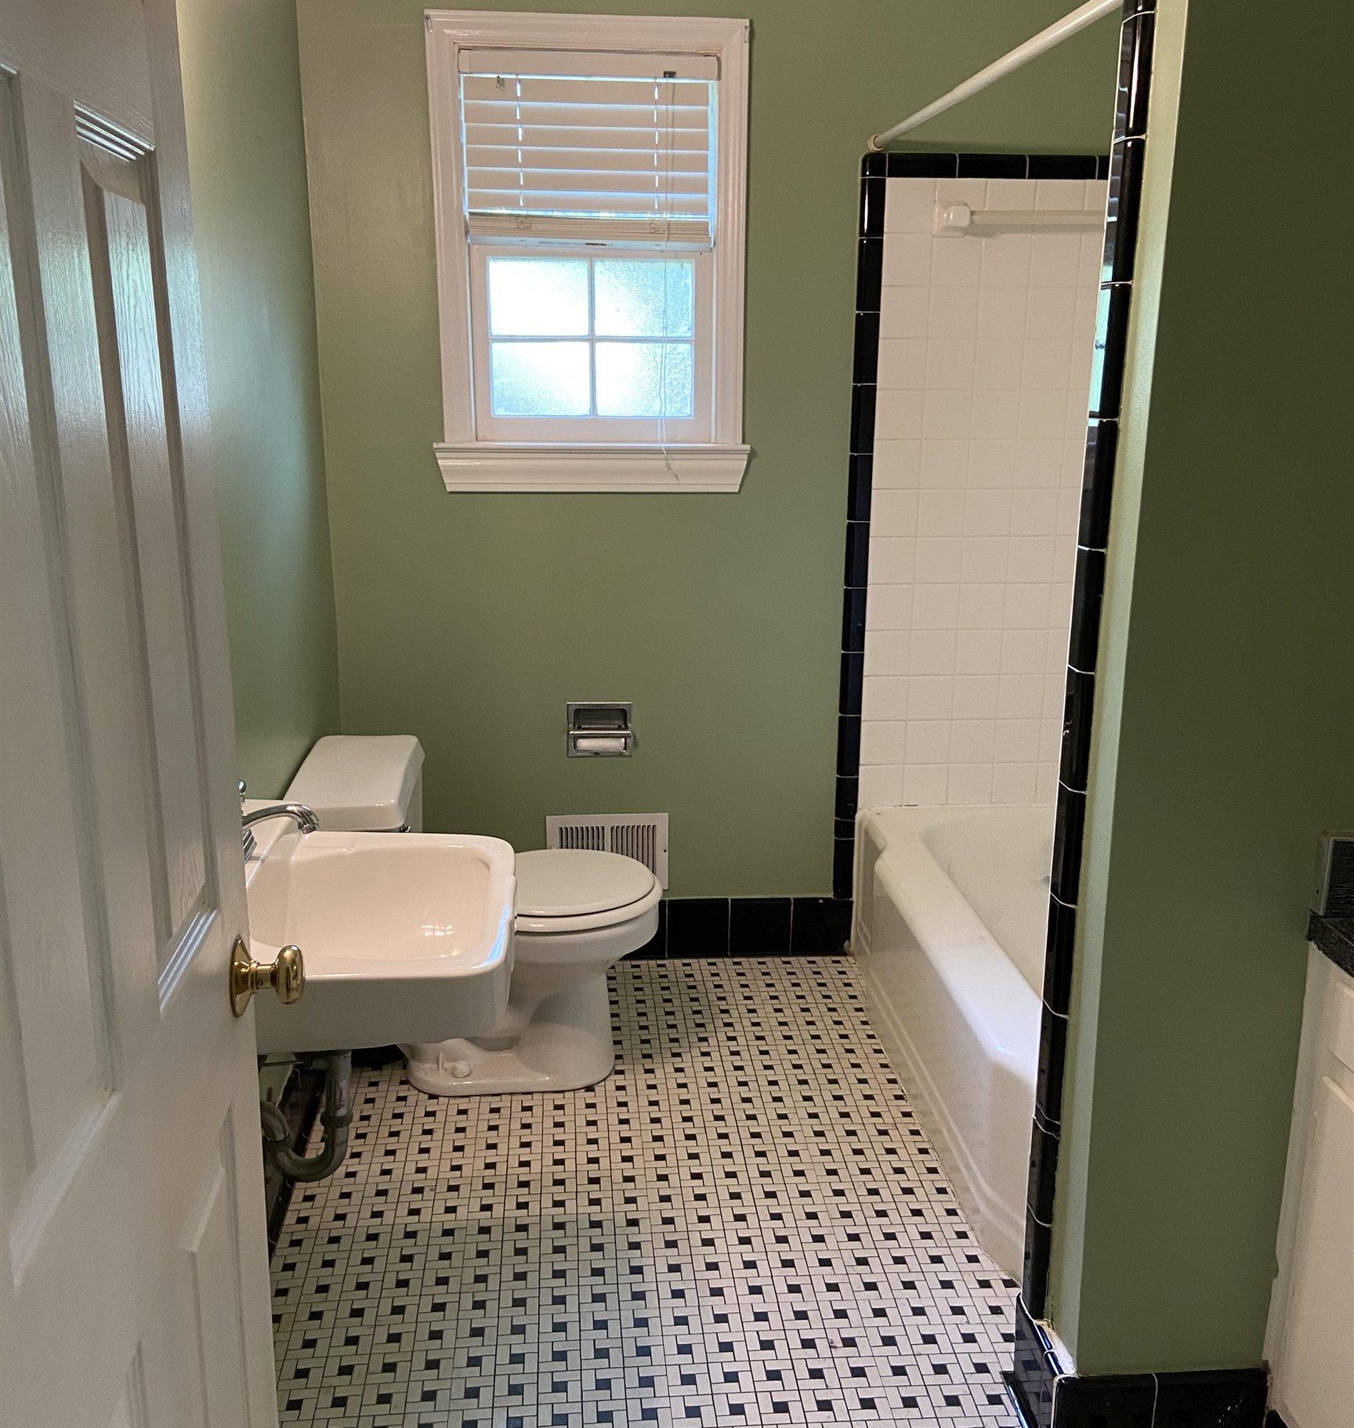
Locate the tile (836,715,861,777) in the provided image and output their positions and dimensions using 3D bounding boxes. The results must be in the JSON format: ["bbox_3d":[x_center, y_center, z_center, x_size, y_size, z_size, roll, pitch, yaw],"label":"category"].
[{"bbox_3d":[0.408,0.076,3.218,0.052,0.152,0.015,-1,15,-5],"label":"tile"}]

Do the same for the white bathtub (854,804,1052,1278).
[{"bbox_3d":[0.826,0.596,2.636,0.762,0.393,1.490,-1,15,-4],"label":"white bathtub"}]

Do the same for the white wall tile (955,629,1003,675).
[{"bbox_3d":[0.713,-0.145,3.199,0.108,0.108,0.010,-1,15,-4],"label":"white wall tile"}]

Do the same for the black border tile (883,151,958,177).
[{"bbox_3d":[0.535,-1.195,2.957,0.153,0.051,0.011,-1,15,-5],"label":"black border tile"}]

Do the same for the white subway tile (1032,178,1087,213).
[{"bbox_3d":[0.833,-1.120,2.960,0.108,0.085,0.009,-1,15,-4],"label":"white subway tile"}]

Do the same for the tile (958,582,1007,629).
[{"bbox_3d":[0.714,-0.251,3.171,0.108,0.108,0.010,-1,15,-4],"label":"tile"}]

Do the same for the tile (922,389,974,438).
[{"bbox_3d":[0.605,-0.670,3.035,0.108,0.108,0.009,-1,15,-5],"label":"tile"}]

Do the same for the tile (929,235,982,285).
[{"bbox_3d":[0.612,-0.995,2.977,0.108,0.108,0.009,-1,15,-4],"label":"tile"}]

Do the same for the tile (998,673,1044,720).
[{"bbox_3d":[0.822,-0.042,3.249,0.108,0.108,0.009,-1,15,-4],"label":"tile"}]

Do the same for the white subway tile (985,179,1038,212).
[{"bbox_3d":[0.722,-1.099,2.945,0.108,0.111,0.010,-1,15,-4],"label":"white subway tile"}]

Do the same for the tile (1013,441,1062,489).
[{"bbox_3d":[0.818,-0.564,3.066,0.107,0.107,0.009,-1,15,-5],"label":"tile"}]

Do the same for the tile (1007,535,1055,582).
[{"bbox_3d":[0.820,-0.356,3.136,0.108,0.108,0.009,-1,15,-5],"label":"tile"}]

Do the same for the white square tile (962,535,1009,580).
[{"bbox_3d":[0.715,-0.359,3.155,0.108,0.108,0.009,-1,15,-4],"label":"white square tile"}]

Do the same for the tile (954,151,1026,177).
[{"bbox_3d":[0.676,-1.171,2.911,0.152,0.051,0.015,-1,15,-5],"label":"tile"}]

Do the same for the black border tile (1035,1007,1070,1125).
[{"bbox_3d":[0.504,0.467,1.818,0.016,0.152,0.050,-1,15,-4],"label":"black border tile"}]

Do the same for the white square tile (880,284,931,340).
[{"bbox_3d":[0.496,-0.873,2.952,0.107,0.107,0.009,-1,15,-5],"label":"white square tile"}]

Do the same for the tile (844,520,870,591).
[{"bbox_3d":[0.415,-0.366,3.128,0.050,0.151,0.012,-1,15,-4],"label":"tile"}]

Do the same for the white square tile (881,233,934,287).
[{"bbox_3d":[0.513,-1.006,3.006,0.110,0.110,0.010,-1,15,-5],"label":"white square tile"}]

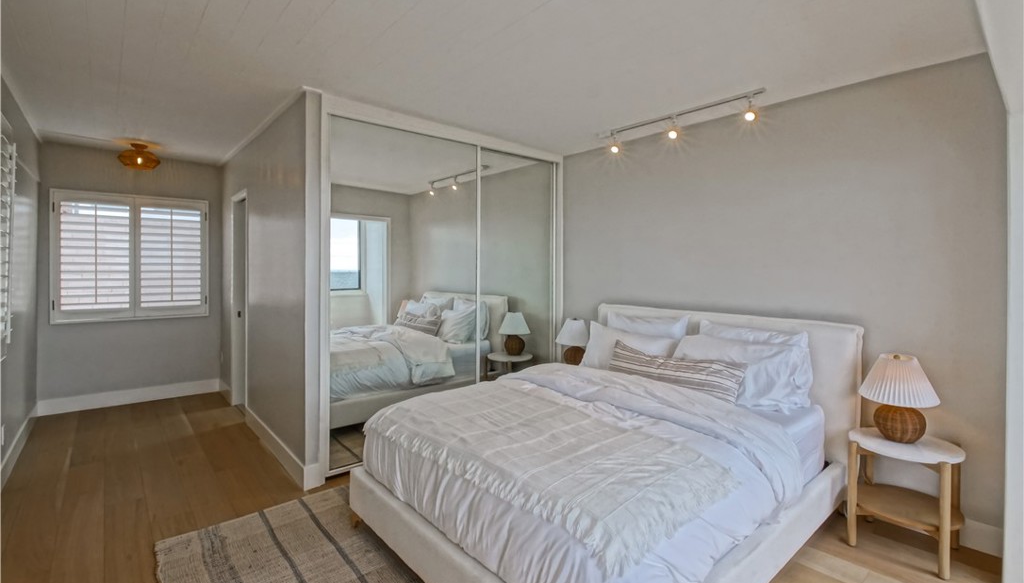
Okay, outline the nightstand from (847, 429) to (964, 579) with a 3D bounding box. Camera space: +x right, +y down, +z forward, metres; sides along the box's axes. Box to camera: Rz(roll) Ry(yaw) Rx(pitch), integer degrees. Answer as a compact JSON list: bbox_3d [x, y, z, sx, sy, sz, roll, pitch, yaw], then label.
[{"bbox_3d":[1.925,0.984,2.092,0.450,0.545,0.450,-1,2,-43],"label":"nightstand"}]

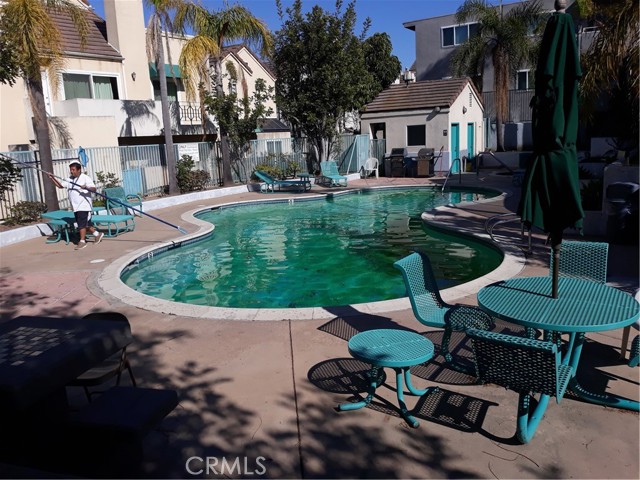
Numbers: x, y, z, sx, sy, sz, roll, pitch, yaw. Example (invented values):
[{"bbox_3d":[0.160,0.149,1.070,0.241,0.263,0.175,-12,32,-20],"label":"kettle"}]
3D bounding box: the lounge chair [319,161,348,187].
[{"bbox_3d":[0.469,-2.496,19.684,0.640,0.850,1.750,-5,12,-14],"label":"lounge chair"}]

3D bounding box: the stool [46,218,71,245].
[{"bbox_3d":[-5.302,-0.153,10.516,0.430,0.440,0.430,-8,13,-27],"label":"stool"}]

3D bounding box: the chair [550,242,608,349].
[{"bbox_3d":[2.096,0.539,4.338,0.480,0.910,0.640,5,14,33],"label":"chair"}]

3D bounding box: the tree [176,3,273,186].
[{"bbox_3d":[-3.411,-5.108,18.522,3.300,6.200,3.300,-3,12,0],"label":"tree"}]

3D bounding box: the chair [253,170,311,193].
[{"bbox_3d":[-1.313,-2.063,18.164,1.880,0.750,0.650,-2,12,3],"label":"chair"}]

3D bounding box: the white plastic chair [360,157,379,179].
[{"bbox_3d":[2.148,-3.007,21.810,0.560,0.830,0.580,-3,12,-4],"label":"white plastic chair"}]

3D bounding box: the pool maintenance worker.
[{"bbox_3d":[-4.715,-0.685,9.922,0.720,1.670,0.720,7,15,40],"label":"pool maintenance worker"}]

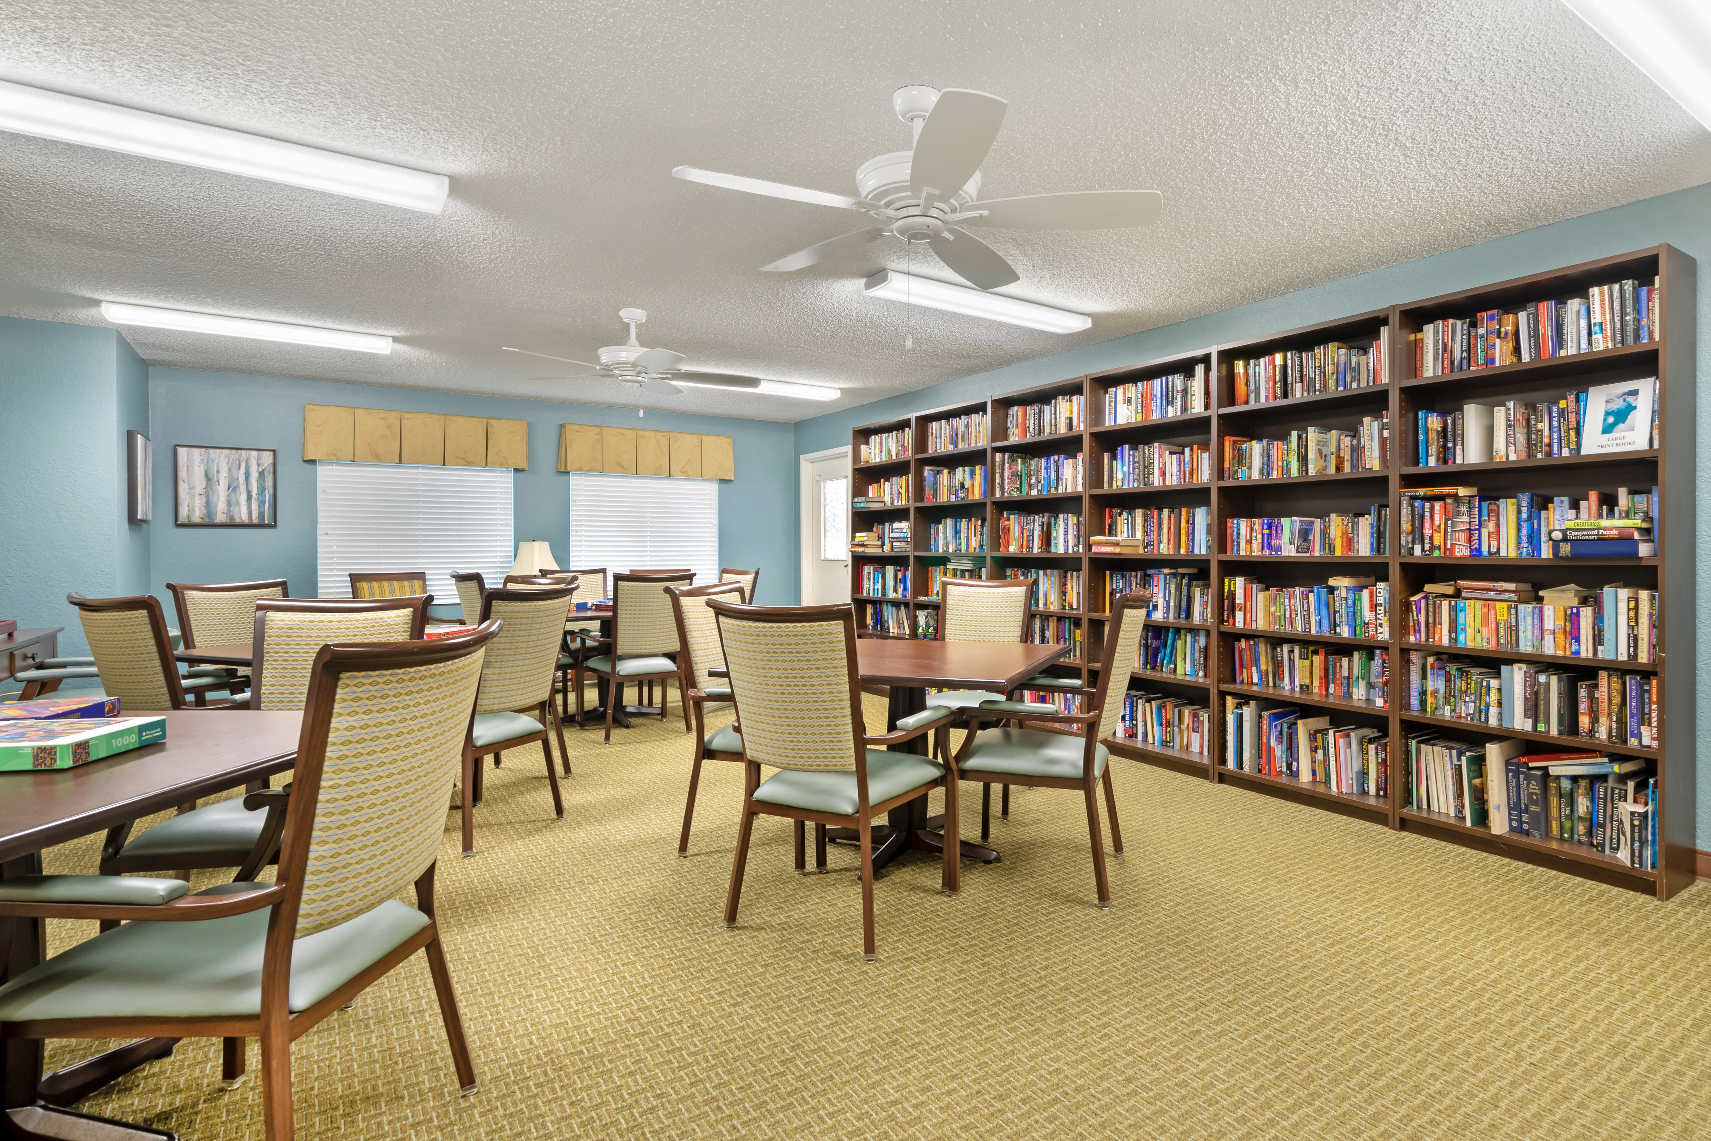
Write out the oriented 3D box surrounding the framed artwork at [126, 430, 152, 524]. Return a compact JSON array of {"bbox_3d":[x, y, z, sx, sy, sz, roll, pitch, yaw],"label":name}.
[{"bbox_3d":[-4.484,-0.559,4.767,0.045,0.560,0.540,-1,1,-36],"label":"framed artwork"}]

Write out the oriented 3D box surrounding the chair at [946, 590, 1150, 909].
[{"bbox_3d":[0.689,0.574,2.710,0.623,0.998,0.552,1,2,22],"label":"chair"}]

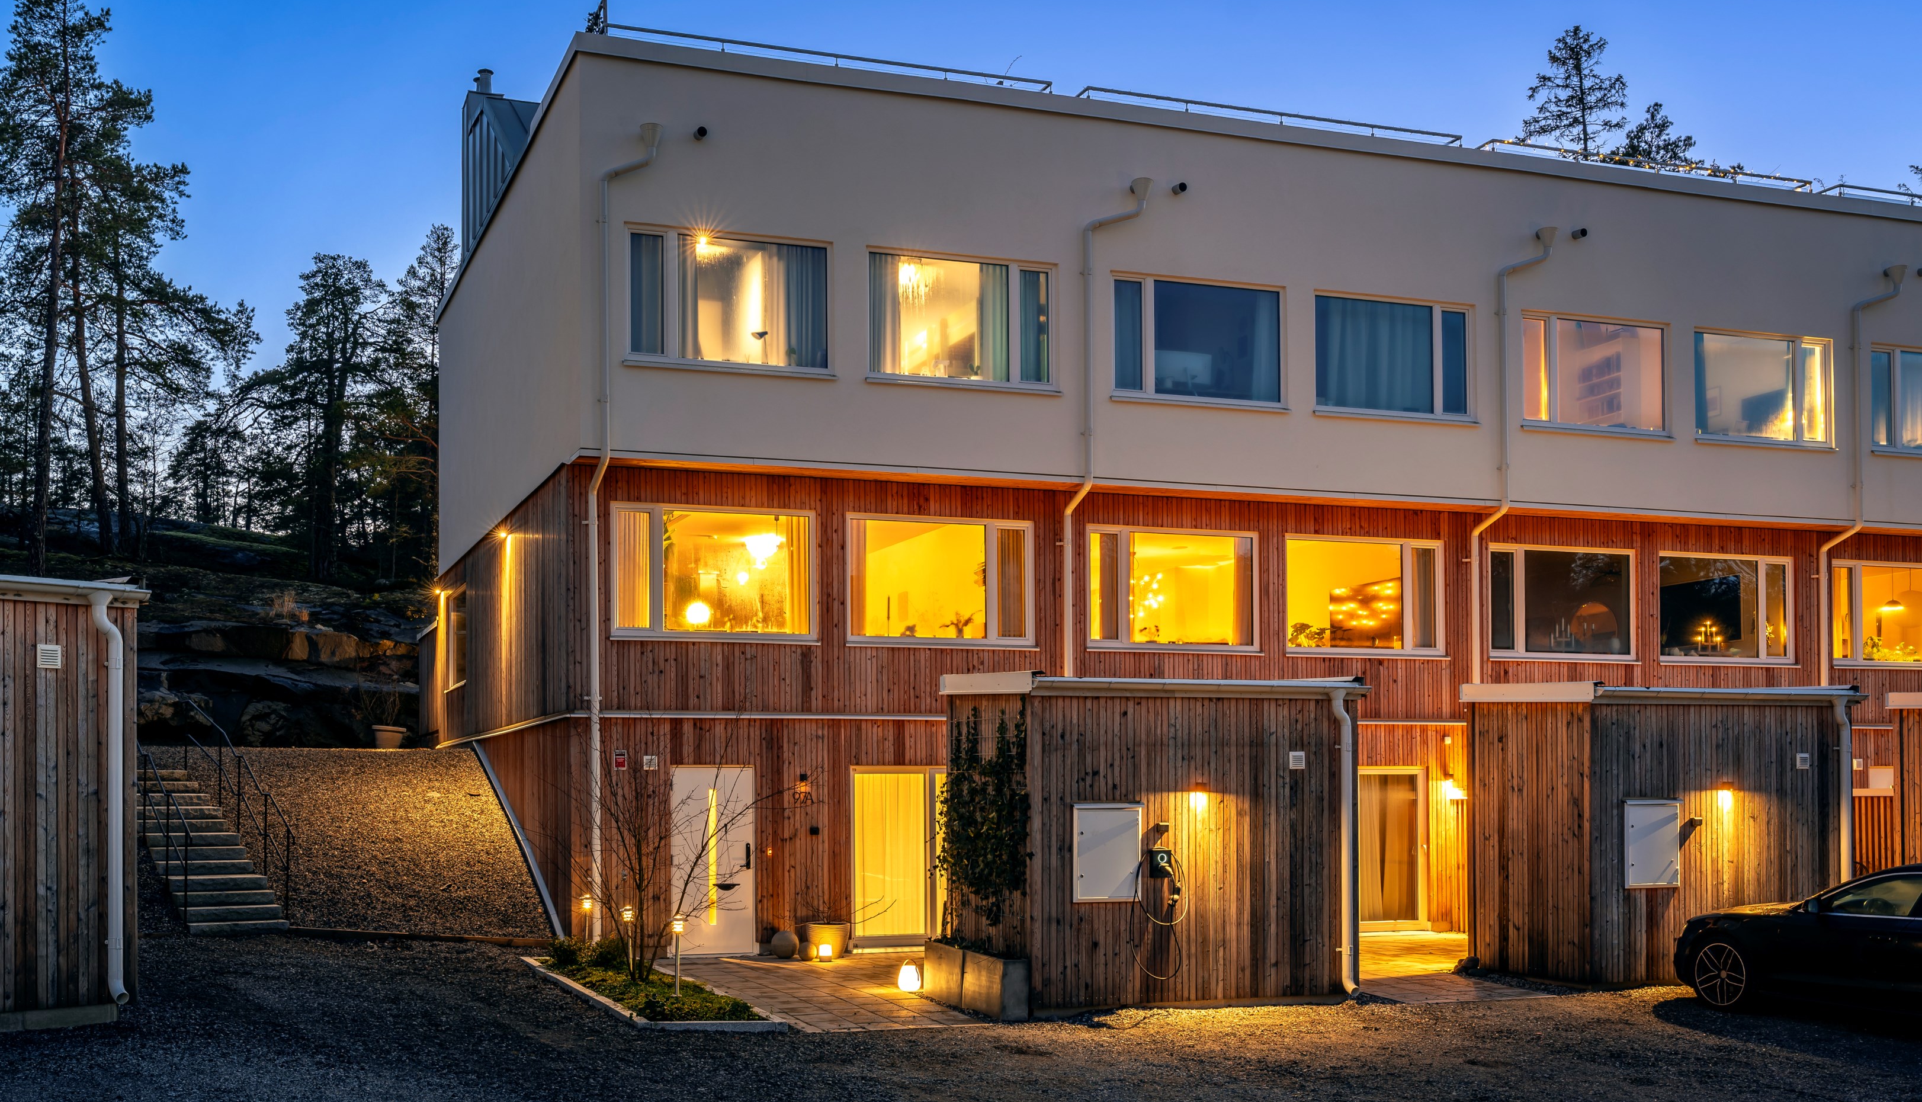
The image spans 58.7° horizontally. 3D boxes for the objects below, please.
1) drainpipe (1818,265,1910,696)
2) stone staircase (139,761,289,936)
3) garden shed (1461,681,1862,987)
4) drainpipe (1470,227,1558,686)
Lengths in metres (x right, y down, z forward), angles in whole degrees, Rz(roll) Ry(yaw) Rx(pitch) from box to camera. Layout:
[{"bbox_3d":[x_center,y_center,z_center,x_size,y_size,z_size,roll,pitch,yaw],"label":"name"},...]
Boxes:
[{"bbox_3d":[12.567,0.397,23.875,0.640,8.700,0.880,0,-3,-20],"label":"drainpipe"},{"bbox_3d":[-9.820,3.700,22.100,1.250,2.050,3.900,1,-3,-33],"label":"stone staircase"},{"bbox_3d":[7.227,2.783,17.916,3.300,2.800,2.100,0,-3,-20],"label":"garden shed"},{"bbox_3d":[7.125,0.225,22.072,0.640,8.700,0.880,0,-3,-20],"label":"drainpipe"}]

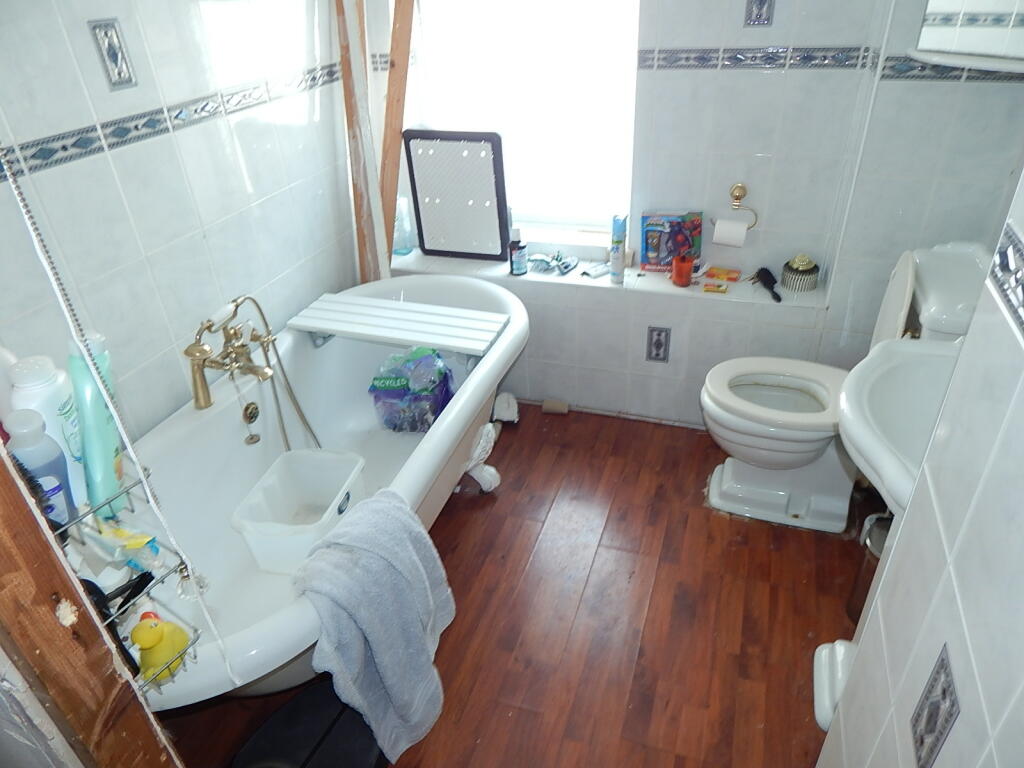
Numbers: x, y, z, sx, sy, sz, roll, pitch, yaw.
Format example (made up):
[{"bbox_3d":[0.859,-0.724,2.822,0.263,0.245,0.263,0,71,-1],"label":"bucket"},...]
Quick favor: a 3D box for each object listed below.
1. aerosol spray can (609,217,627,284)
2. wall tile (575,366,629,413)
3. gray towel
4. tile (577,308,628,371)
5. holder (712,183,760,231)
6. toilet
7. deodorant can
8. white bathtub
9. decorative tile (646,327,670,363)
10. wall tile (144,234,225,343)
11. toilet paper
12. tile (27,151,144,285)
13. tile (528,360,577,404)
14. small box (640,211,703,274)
[{"bbox_3d":[0.366,-0.466,2.249,0.052,0.243,0.052,-2,33,1],"label":"aerosol spray can"},{"bbox_3d":[0.347,0.024,2.525,0.200,0.195,0.010,8,34,16],"label":"wall tile"},{"bbox_3d":[-0.260,0.476,1.300,0.230,0.410,0.420,8,34,16],"label":"gray towel"},{"bbox_3d":[0.338,-0.162,2.407,0.200,0.250,0.010,8,34,16],"label":"tile"},{"bbox_3d":[0.769,-0.607,2.239,0.152,0.145,0.080,9,35,18],"label":"holder"},{"bbox_3d":[0.919,0.034,1.881,0.710,0.820,0.430,8,34,16],"label":"toilet"},{"bbox_3d":[0.021,-0.492,2.415,0.066,0.167,0.066,-3,33,2],"label":"deodorant can"},{"bbox_3d":[-0.471,0.276,1.840,0.790,0.570,1.700,8,34,16],"label":"white bathtub"},{"bbox_3d":[0.528,-0.138,2.335,0.079,0.142,0.009,9,35,17],"label":"decorative tile"},{"bbox_3d":[-0.881,-0.273,1.779,0.010,0.250,0.200,9,35,17],"label":"wall tile"},{"bbox_3d":[0.763,-0.527,2.272,0.105,0.092,0.092,8,34,16],"label":"toilet paper"},{"bbox_3d":[-0.959,-0.380,1.485,0.010,0.250,0.200,9,35,17],"label":"tile"},{"bbox_3d":[0.169,-0.006,2.635,0.200,0.199,0.010,9,35,18],"label":"tile"},{"bbox_3d":[0.579,-0.516,2.357,0.217,0.212,0.060,9,35,18],"label":"small box"}]

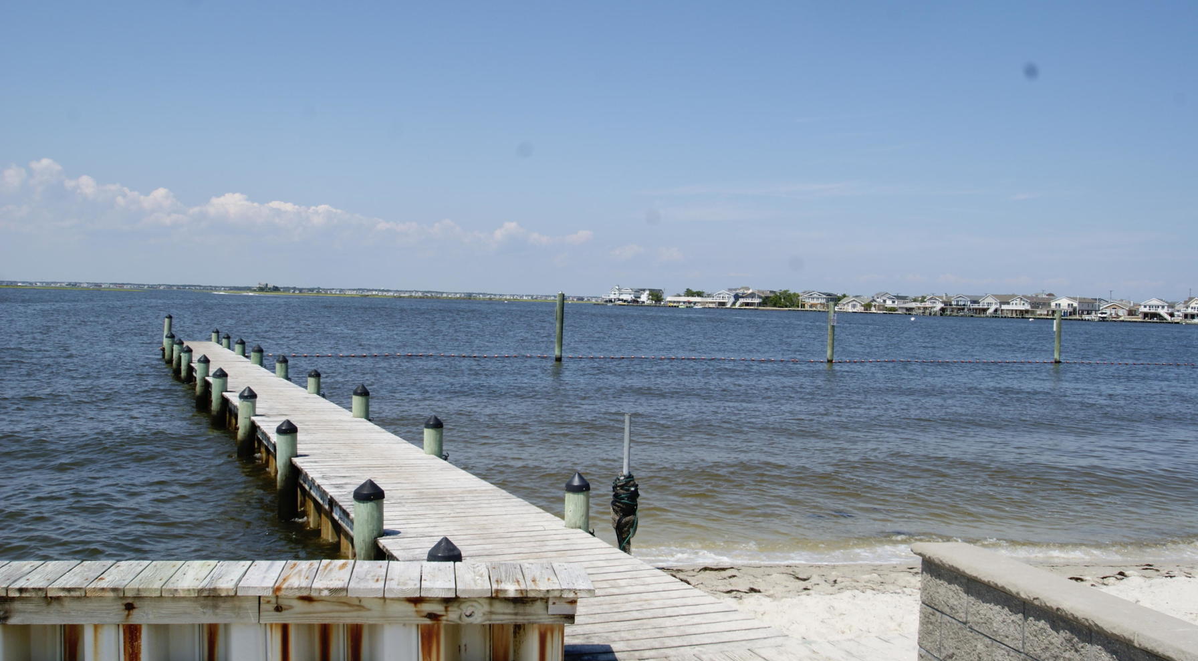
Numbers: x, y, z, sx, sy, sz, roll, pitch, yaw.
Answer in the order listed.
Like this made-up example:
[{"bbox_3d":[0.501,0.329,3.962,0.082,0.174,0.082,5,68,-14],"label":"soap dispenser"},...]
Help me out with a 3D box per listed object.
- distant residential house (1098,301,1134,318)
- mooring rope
[{"bbox_3d":[155.071,-6.242,300.000,8.500,5.000,8.000,0,2,-44],"label":"distant residential house"},{"bbox_3d":[7.696,1.121,37.881,37.800,0.150,0.400,1,2,-16],"label":"mooring rope"}]

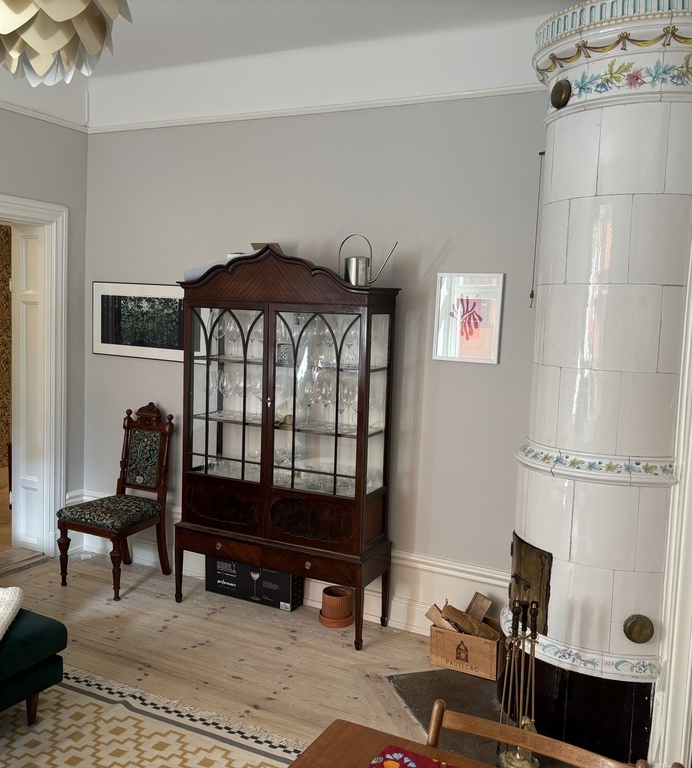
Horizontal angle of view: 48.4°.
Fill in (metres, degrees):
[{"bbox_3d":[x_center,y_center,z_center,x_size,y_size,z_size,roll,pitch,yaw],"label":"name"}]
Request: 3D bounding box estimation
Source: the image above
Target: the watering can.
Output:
[{"bbox_3d":[0.109,-0.606,3.805,0.308,0.266,0.125,4,6,20],"label":"watering can"}]

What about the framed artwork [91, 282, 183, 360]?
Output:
[{"bbox_3d":[-1.199,-0.383,4.727,0.945,0.460,0.020,5,6,27],"label":"framed artwork"}]

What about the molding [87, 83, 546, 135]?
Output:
[{"bbox_3d":[-0.339,-1.478,4.196,2.872,0.036,0.030,5,6,27],"label":"molding"}]

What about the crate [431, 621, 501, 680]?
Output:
[{"bbox_3d":[0.601,1.244,3.687,0.324,0.188,0.254,5,6,27],"label":"crate"}]

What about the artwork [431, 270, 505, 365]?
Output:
[{"bbox_3d":[0.602,-0.324,3.786,0.332,0.432,0.020,5,6,27],"label":"artwork"}]

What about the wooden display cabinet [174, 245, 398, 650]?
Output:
[{"bbox_3d":[-0.337,0.276,4.100,1.157,1.962,0.373,5,6,27],"label":"wooden display cabinet"}]

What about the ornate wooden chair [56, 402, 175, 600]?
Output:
[{"bbox_3d":[-1.329,0.649,4.552,0.462,1.049,0.531,5,6,27],"label":"ornate wooden chair"}]

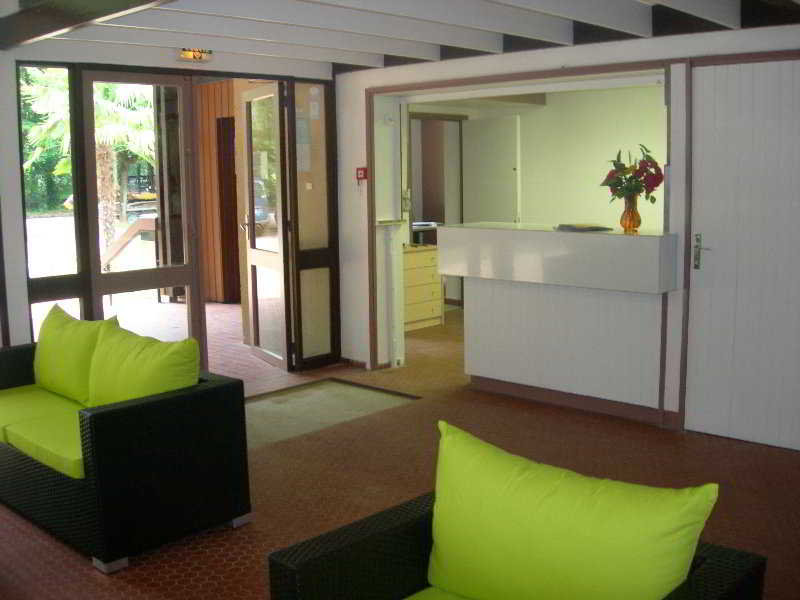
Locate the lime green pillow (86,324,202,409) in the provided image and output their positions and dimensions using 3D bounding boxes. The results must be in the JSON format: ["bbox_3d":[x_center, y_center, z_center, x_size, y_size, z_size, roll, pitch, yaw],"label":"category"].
[{"bbox_3d":[-1.150,0.331,3.942,0.670,0.420,0.200,7,0,43],"label":"lime green pillow"}]

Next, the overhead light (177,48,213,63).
[{"bbox_3d":[-1.349,-1.612,5.782,0.065,0.088,0.245,7,12,43],"label":"overhead light"}]

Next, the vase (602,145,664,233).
[{"bbox_3d":[1.302,-0.619,4.938,0.340,0.495,0.310,7,12,43],"label":"vase"}]

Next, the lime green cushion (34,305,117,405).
[{"bbox_3d":[-1.643,0.265,4.407,0.670,0.430,0.200,7,0,43],"label":"lime green cushion"}]

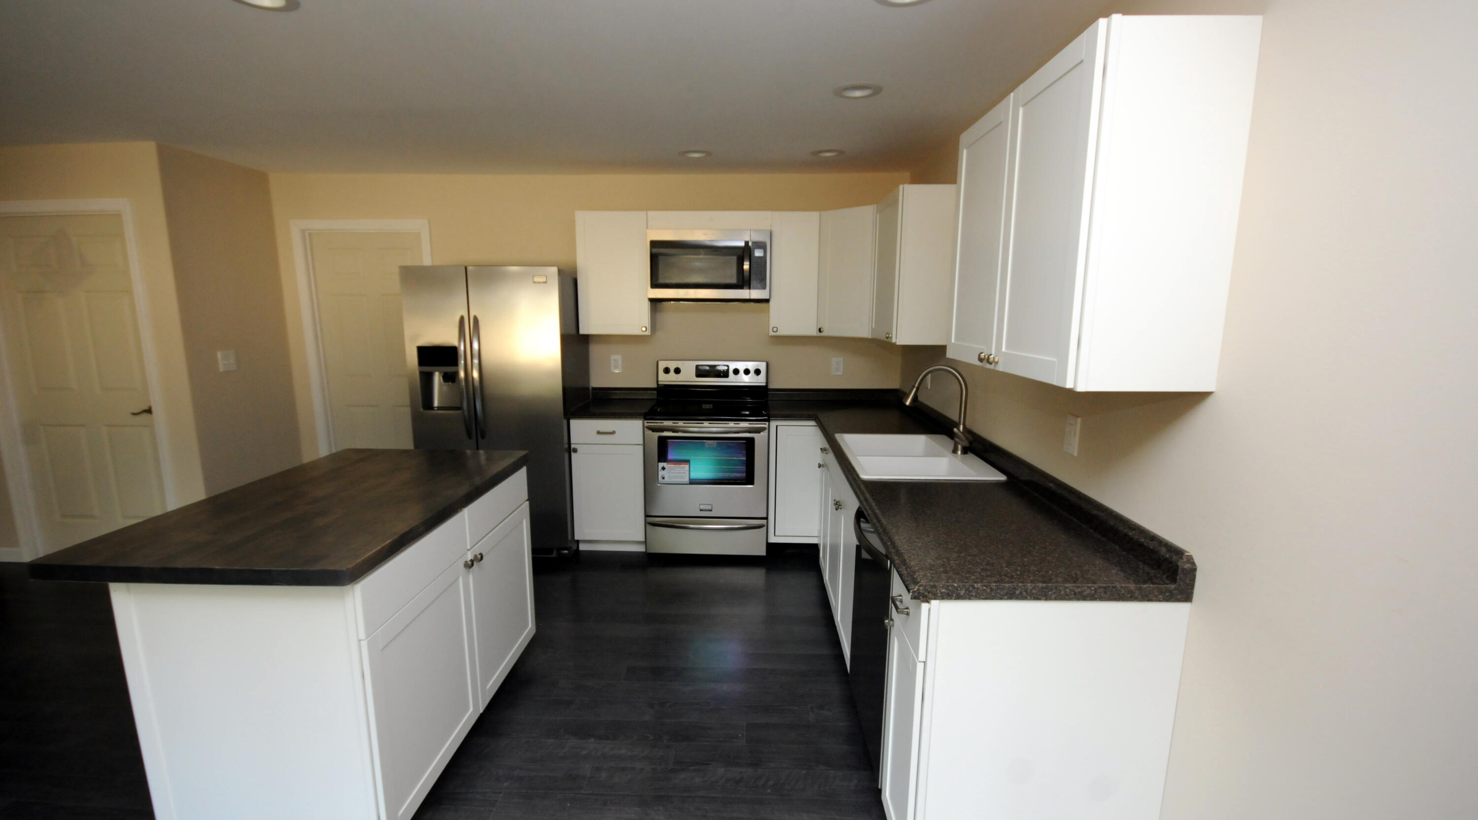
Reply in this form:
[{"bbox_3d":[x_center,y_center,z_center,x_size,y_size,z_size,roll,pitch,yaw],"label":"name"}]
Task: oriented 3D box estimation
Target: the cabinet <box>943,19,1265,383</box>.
[{"bbox_3d":[0.905,-0.491,1.736,0.325,0.761,0.895,0,9,2],"label":"cabinet"}]

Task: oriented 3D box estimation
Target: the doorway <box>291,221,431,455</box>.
[{"bbox_3d":[-2.575,-0.241,4.402,0.939,2.118,0.120,0,10,1],"label":"doorway"}]

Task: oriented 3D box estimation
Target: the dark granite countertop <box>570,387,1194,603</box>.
[{"bbox_3d":[0.013,0.146,2.882,2.160,0.121,2.908,0,9,2],"label":"dark granite countertop"}]

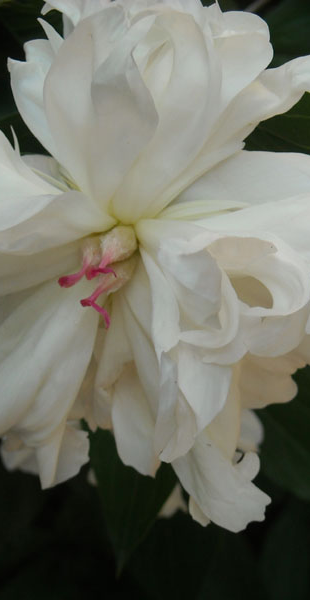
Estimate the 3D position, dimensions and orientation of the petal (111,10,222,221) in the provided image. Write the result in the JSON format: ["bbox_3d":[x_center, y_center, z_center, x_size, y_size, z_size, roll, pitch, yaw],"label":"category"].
[{"bbox_3d":[0.003,-0.046,0.440,0.027,0.053,0.020,7,14,-2],"label":"petal"}]

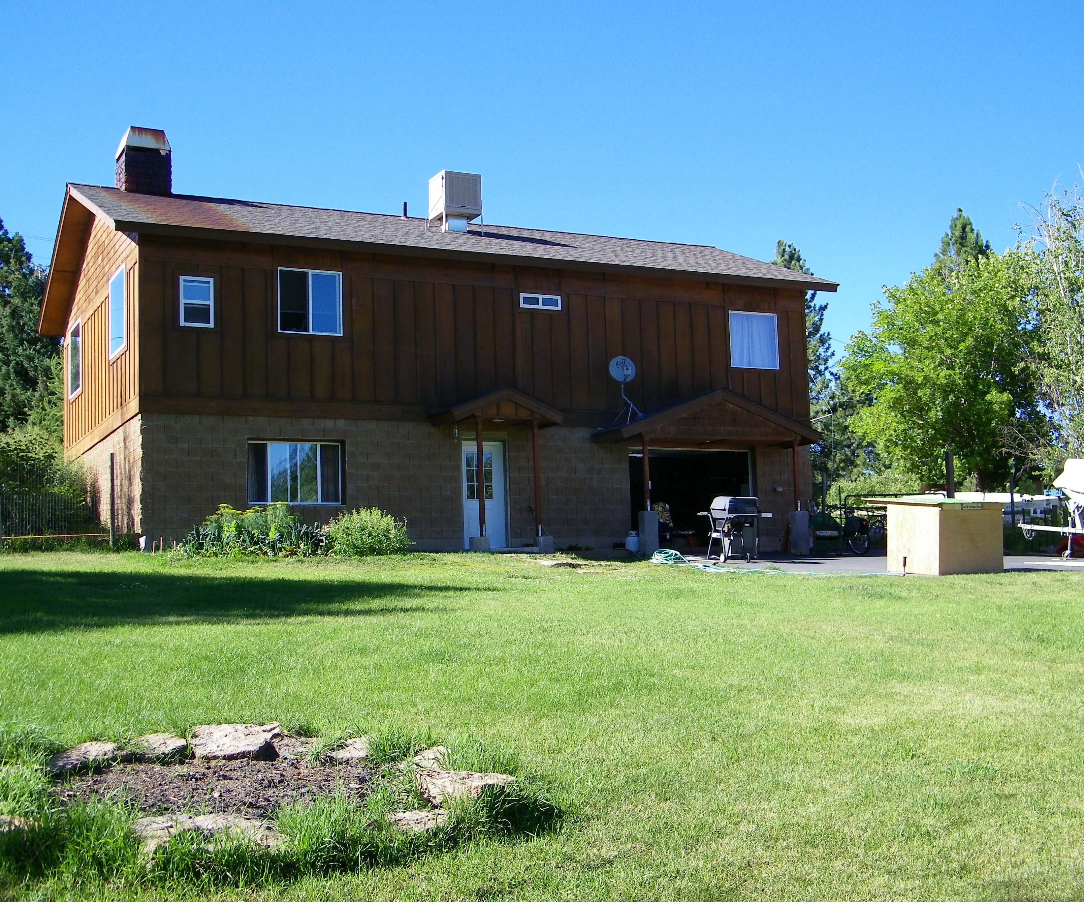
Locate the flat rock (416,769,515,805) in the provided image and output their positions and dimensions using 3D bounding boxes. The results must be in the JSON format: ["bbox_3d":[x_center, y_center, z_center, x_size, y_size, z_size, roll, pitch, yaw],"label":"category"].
[{"bbox_3d":[-0.350,1.538,6.352,0.460,0.130,0.300,0,-3,-3],"label":"flat rock"}]

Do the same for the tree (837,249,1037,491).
[{"bbox_3d":[12.915,-2.267,45.000,6.400,8.800,6.200,-3,-6,16],"label":"tree"}]

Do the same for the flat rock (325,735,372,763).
[{"bbox_3d":[-1.002,1.540,7.197,0.290,0.100,0.240,0,-3,-8],"label":"flat rock"}]

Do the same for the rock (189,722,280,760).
[{"bbox_3d":[-1.600,1.516,7.247,0.470,0.140,0.400,1,-3,-12],"label":"rock"}]

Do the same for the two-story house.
[{"bbox_3d":[-2.628,-2.136,31.024,15.063,9.200,11.500,1,-6,-26],"label":"two-story house"}]

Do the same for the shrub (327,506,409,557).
[{"bbox_3d":[-3.079,1.436,24.550,1.450,0.850,1.300,-1,-6,-7],"label":"shrub"}]

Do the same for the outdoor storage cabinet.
[{"bbox_3d":[6.923,1.504,24.446,1.720,1.240,1.550,2,-1,-36],"label":"outdoor storage cabinet"}]

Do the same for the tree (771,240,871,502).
[{"bbox_3d":[10.241,-2.741,51.000,3.800,9.900,3.800,-3,-6,11],"label":"tree"}]

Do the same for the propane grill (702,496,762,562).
[{"bbox_3d":[3.414,1.397,24.750,1.000,1.140,0.600,2,-6,-29],"label":"propane grill"}]

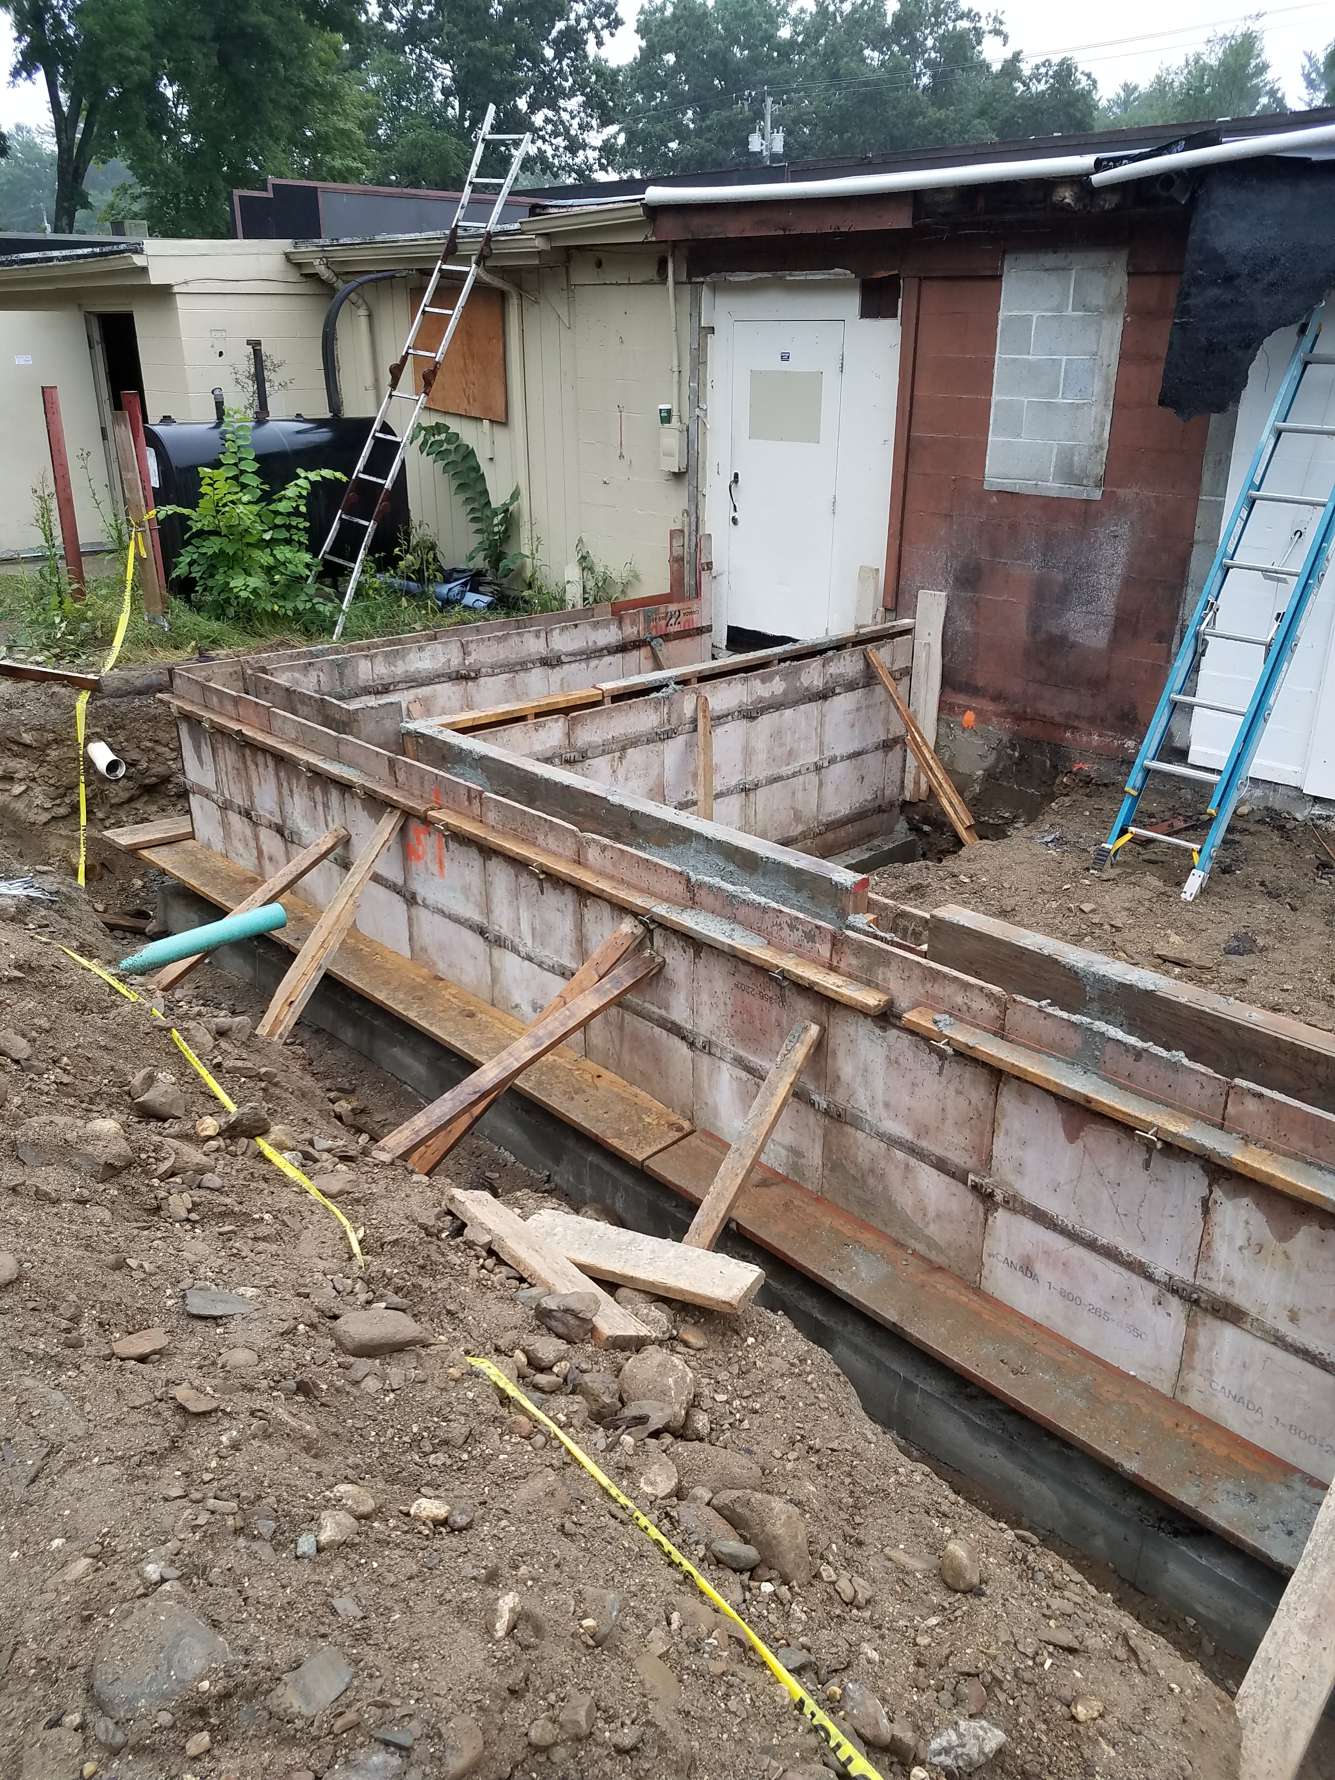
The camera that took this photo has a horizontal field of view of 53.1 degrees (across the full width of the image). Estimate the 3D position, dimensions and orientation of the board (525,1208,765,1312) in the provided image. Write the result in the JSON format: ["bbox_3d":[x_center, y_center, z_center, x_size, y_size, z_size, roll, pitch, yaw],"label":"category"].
[{"bbox_3d":[-0.064,0.914,3.288,0.577,0.038,0.142,14,29,4],"label":"board"}]

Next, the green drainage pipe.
[{"bbox_3d":[-1.911,0.208,5.530,0.683,0.108,0.108,-21,30,-36],"label":"green drainage pipe"}]

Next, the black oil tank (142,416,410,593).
[{"bbox_3d":[-2.900,-2.857,9.929,1.830,1.170,0.690,-20,30,-41],"label":"black oil tank"}]

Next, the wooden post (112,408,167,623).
[{"bbox_3d":[-3.157,-2.222,7.973,0.089,1.182,0.040,-4,23,-7],"label":"wooden post"}]

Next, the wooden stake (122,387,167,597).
[{"bbox_3d":[-3.169,-2.374,8.160,0.089,1.254,0.038,-16,27,-31],"label":"wooden stake"}]

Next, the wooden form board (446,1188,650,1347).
[{"bbox_3d":[-0.290,0.887,3.146,0.602,0.038,0.095,32,24,34],"label":"wooden form board"}]

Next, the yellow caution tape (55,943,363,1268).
[{"bbox_3d":[-1.544,0.558,4.295,0.161,0.090,2.845,-15,23,-34],"label":"yellow caution tape"}]

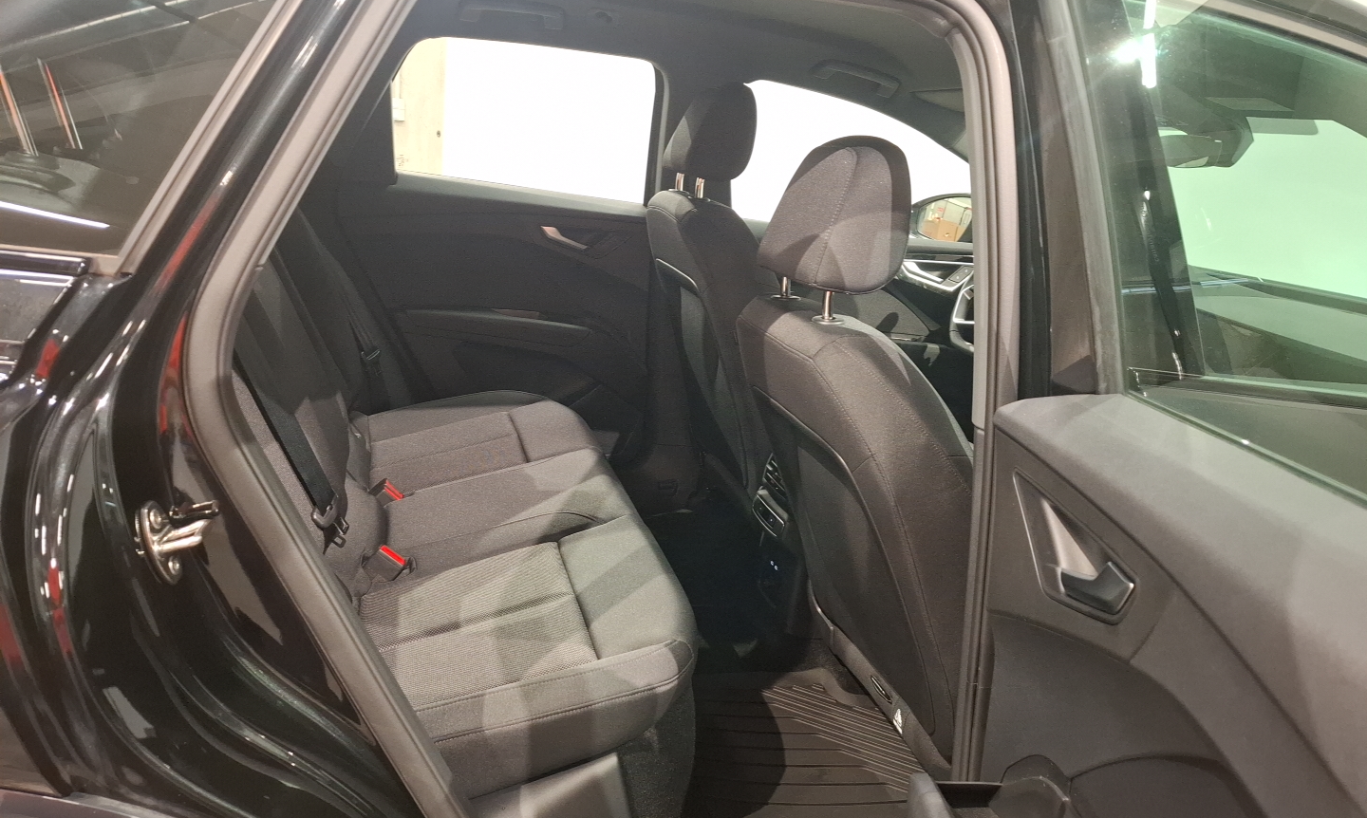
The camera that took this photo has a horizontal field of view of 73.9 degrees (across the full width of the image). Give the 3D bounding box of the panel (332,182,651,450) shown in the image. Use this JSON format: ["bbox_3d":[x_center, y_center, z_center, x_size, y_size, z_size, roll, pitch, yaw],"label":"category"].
[{"bbox_3d":[-0.478,-0.222,2.358,0.816,0.704,0.112,1,20,-19],"label":"panel"}]

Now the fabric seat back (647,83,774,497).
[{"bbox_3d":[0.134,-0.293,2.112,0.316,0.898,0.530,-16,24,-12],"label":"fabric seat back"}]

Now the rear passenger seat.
[{"bbox_3d":[-0.474,-0.047,1.592,0.775,0.734,1.295,1,20,-19],"label":"rear passenger seat"}]

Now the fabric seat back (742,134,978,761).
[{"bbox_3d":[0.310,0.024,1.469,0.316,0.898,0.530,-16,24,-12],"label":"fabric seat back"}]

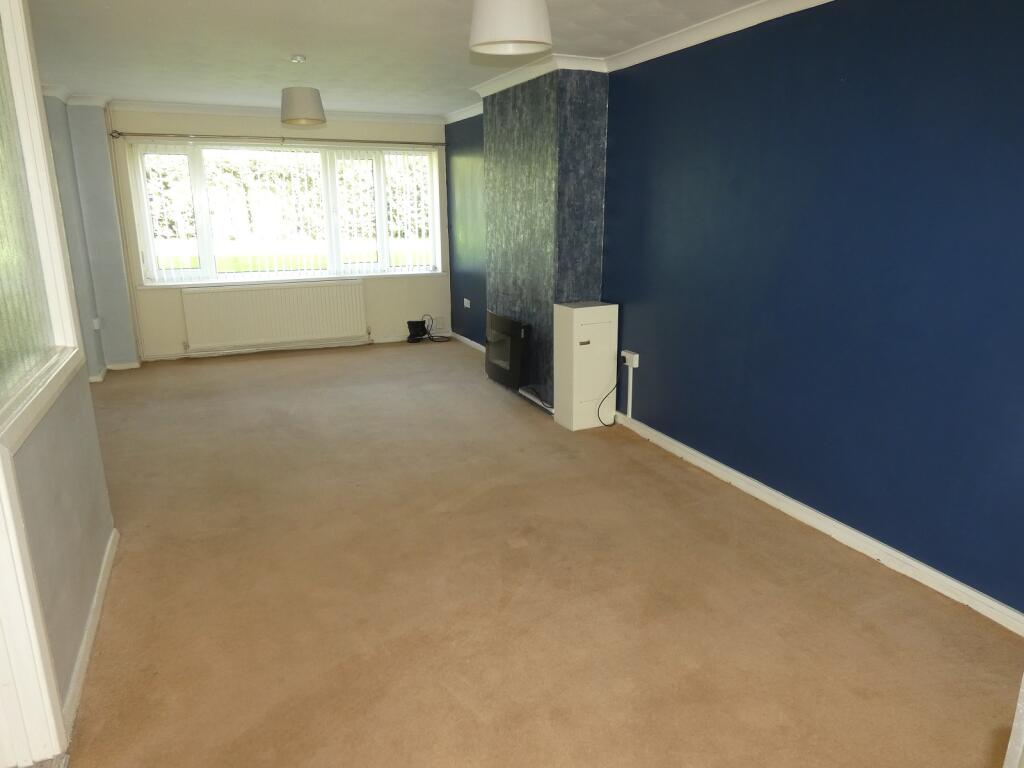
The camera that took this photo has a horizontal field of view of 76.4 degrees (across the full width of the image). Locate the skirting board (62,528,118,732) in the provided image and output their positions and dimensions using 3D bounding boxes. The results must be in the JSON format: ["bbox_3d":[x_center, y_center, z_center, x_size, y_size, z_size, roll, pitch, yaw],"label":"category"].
[{"bbox_3d":[-1.575,0.850,2.469,0.018,0.075,1.330,-7,17,-24],"label":"skirting board"}]

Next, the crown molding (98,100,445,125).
[{"bbox_3d":[-2.189,-2.698,6.501,3.210,0.085,0.085,-7,17,-24],"label":"crown molding"}]

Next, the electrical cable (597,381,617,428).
[{"bbox_3d":[0.665,0.157,4.544,0.150,0.290,0.070,-7,17,-24],"label":"electrical cable"}]

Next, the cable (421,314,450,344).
[{"bbox_3d":[-0.881,-0.649,7.546,0.340,0.300,0.200,-7,17,-24],"label":"cable"}]

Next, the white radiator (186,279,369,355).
[{"bbox_3d":[-2.436,-0.740,6.869,1.790,0.590,0.085,-7,17,-24],"label":"white radiator"}]

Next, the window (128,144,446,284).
[{"bbox_3d":[-2.188,-1.782,6.829,3.020,1.330,0.085,-7,17,-24],"label":"window"}]

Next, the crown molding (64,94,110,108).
[{"bbox_3d":[-3.728,-2.478,5.710,0.330,0.085,0.085,-7,17,-24],"label":"crown molding"}]

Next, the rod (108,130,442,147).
[{"bbox_3d":[-2.196,-2.443,6.538,3.180,0.070,0.080,-7,17,-24],"label":"rod"}]

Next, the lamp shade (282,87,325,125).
[{"bbox_3d":[-1.377,-1.826,4.275,0.280,0.200,0.280,-7,17,-24],"label":"lamp shade"}]

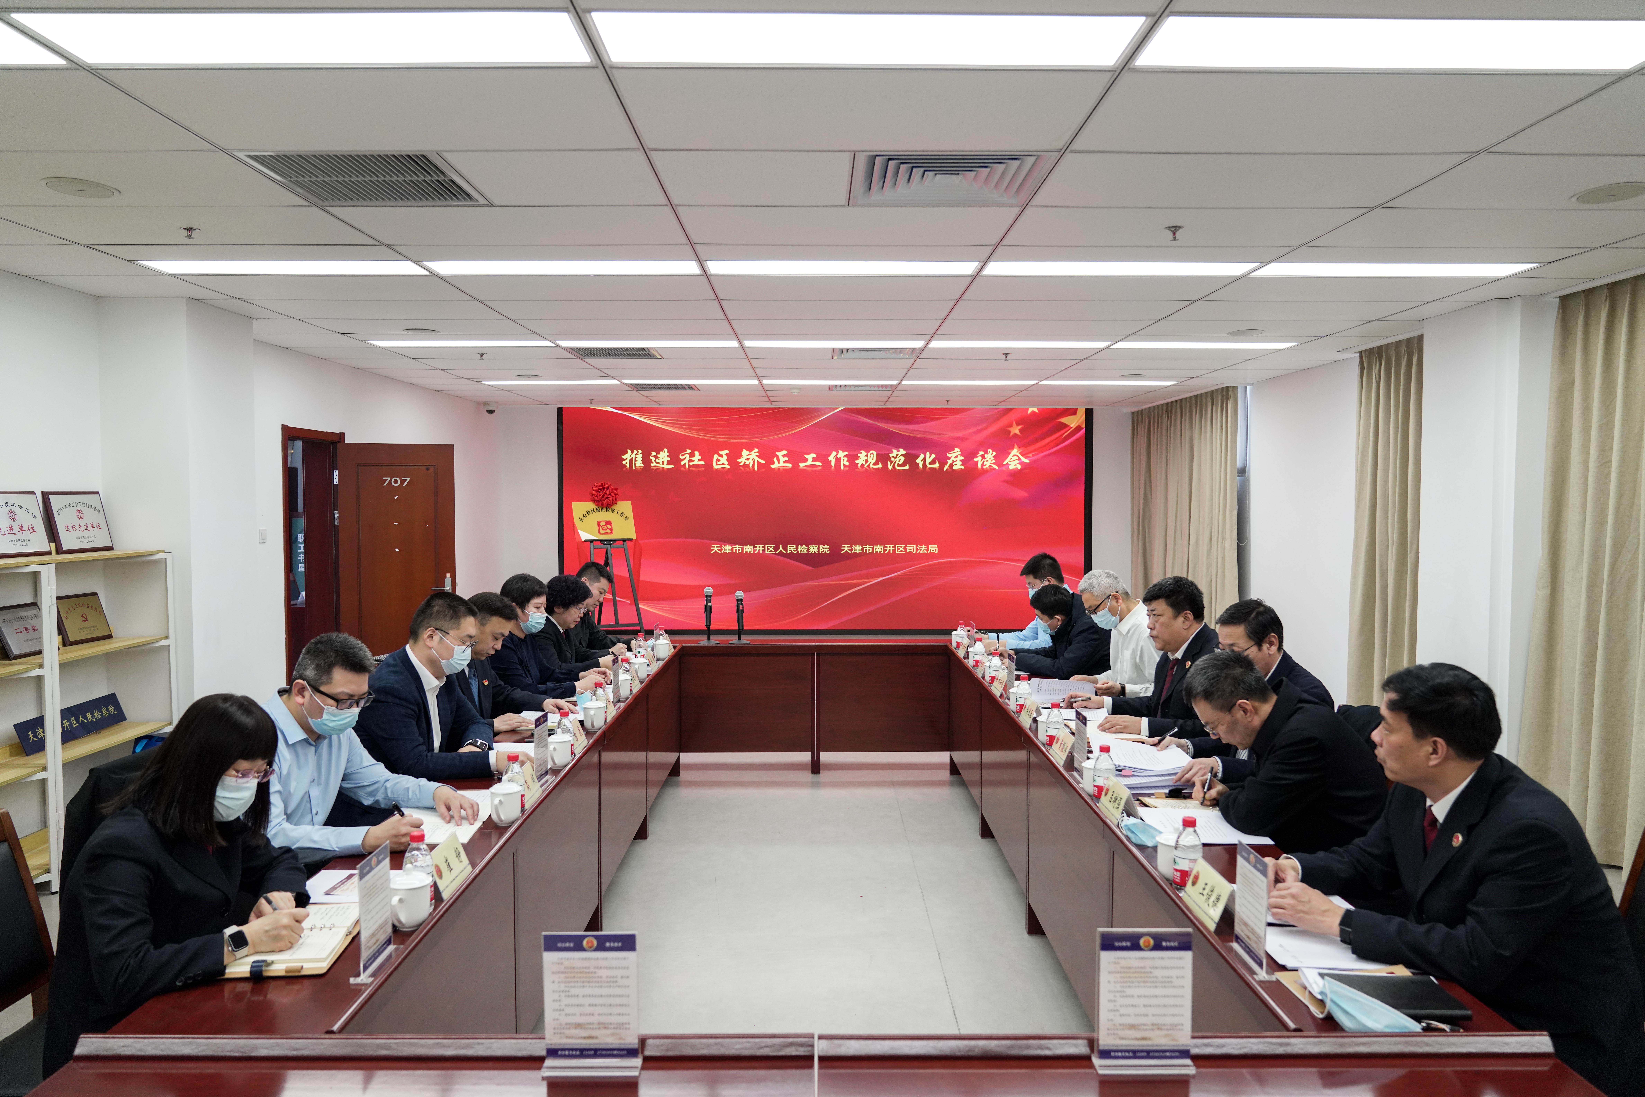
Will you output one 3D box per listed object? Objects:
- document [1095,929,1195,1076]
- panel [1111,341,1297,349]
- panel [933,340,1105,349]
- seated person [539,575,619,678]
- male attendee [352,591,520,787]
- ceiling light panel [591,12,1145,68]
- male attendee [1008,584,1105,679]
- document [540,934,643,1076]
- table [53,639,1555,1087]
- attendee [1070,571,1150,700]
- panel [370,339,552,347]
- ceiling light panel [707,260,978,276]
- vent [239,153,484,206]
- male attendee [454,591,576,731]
[{"bbox_3d":[0.512,0.714,1.736,0.151,0.213,0.062,0,3,0],"label":"document"},{"bbox_3d":[2.484,-1.322,7.055,1.170,0.040,0.280,0,3,0],"label":"panel"},{"bbox_3d":[1.279,-1.346,7.184,1.180,0.050,0.290,0,3,0],"label":"panel"},{"bbox_3d":[-1.280,0.747,5.365,0.590,1.235,0.500,0,3,3],"label":"seated person"},{"bbox_3d":[-1.270,0.792,3.536,0.620,1.310,0.550,0,3,5],"label":"male attendee"},{"bbox_3d":[0.097,-1.116,2.385,1.180,0.050,0.290,0,3,0],"label":"ceiling light panel"},{"bbox_3d":[1.277,0.784,5.729,0.740,1.208,0.520,0,3,0],"label":"male attendee"},{"bbox_3d":[-0.367,0.718,1.739,0.153,0.219,0.050,0,3,-4],"label":"document"},{"bbox_3d":[-0.017,1.070,4.161,2.400,0.783,5.530,0,3,0],"label":"table"},{"bbox_3d":[1.499,0.766,5.148,0.690,1.315,0.520,0,3,0],"label":"attendee"},{"bbox_3d":[-2.321,-1.353,7.171,1.180,0.050,0.290,0,3,0],"label":"panel"},{"bbox_3d":[0.088,-1.232,4.782,1.180,0.050,0.290,0,3,0],"label":"ceiling light panel"},{"bbox_3d":[-1.410,-1.173,3.437,0.590,0.043,0.596,0,3,0],"label":"vent"},{"bbox_3d":[-1.373,0.814,4.486,0.700,1.275,0.520,0,3,0],"label":"male attendee"}]

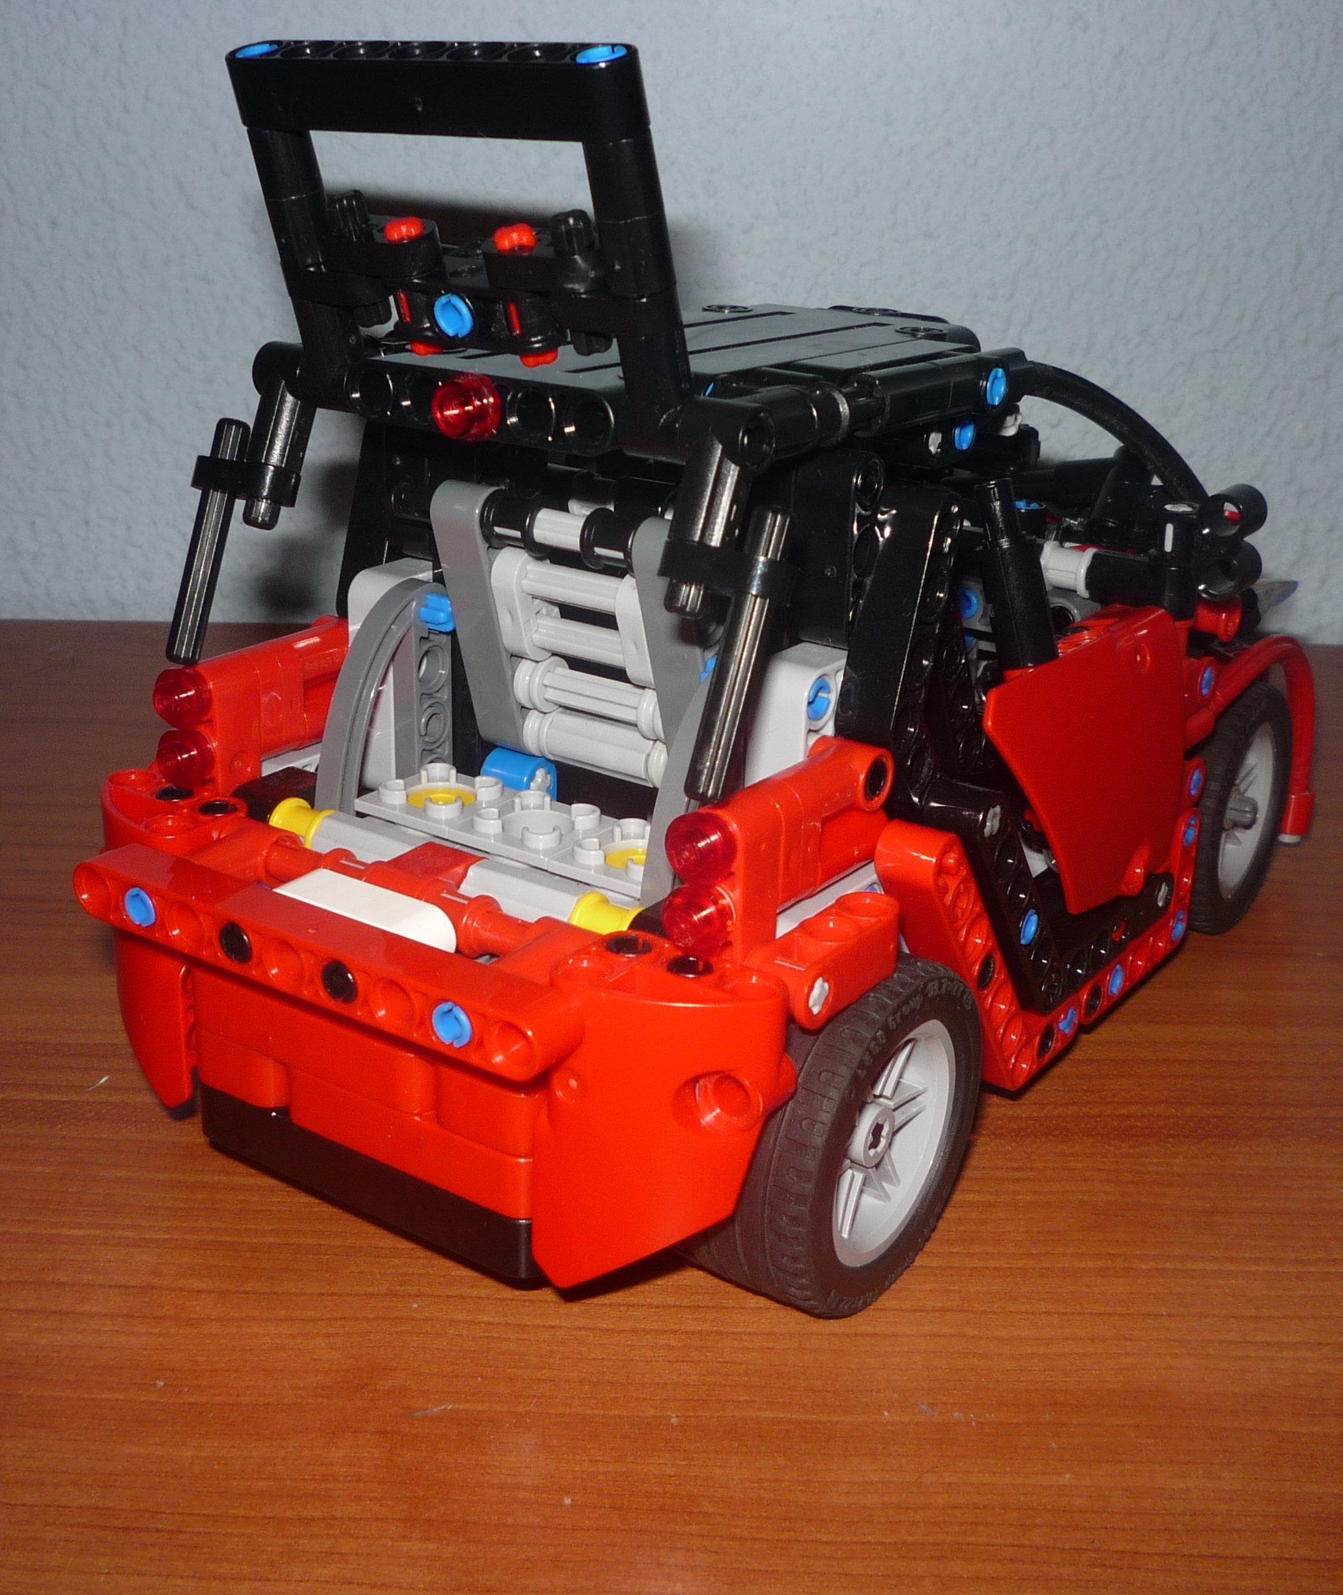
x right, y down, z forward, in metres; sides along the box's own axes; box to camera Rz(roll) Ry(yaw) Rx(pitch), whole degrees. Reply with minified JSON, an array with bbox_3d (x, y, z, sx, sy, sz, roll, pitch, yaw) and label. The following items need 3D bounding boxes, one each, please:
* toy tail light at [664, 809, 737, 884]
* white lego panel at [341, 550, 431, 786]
[{"bbox_3d":[0.003,0.006,0.209,0.008,0.008,0.005,15,25,31],"label":"toy tail light"},{"bbox_3d":[-0.037,-0.017,0.276,0.008,0.032,0.016,15,25,31],"label":"white lego panel"}]

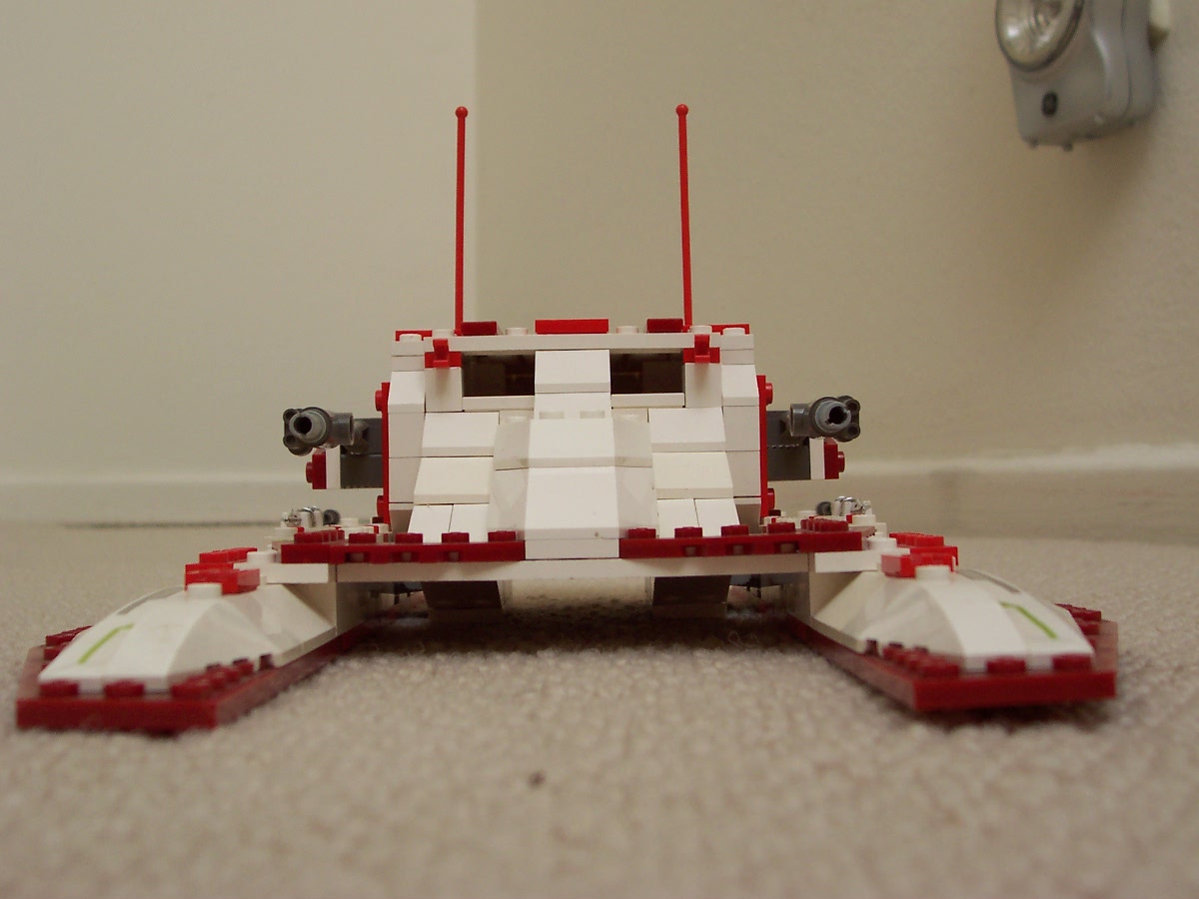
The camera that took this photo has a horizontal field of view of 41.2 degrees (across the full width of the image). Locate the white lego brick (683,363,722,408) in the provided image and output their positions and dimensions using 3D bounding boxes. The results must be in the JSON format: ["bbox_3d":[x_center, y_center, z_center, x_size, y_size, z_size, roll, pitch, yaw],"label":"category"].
[{"bbox_3d":[0.022,-0.014,0.347,0.008,0.010,0.009,-1,-1,0],"label":"white lego brick"}]

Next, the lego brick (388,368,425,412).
[{"bbox_3d":[-0.042,-0.013,0.351,0.008,0.010,0.016,-1,-1,0],"label":"lego brick"}]

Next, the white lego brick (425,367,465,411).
[{"bbox_3d":[-0.034,-0.013,0.346,0.008,0.010,0.009,-1,-1,0],"label":"white lego brick"}]

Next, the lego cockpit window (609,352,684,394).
[{"bbox_3d":[0.010,-0.017,0.354,0.016,0.010,0.006,-1,-1,0],"label":"lego cockpit window"}]

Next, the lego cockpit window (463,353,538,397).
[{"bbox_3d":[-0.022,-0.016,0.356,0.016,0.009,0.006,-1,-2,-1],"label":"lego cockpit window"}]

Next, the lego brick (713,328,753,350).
[{"bbox_3d":[0.030,-0.024,0.355,0.008,0.004,0.008,-1,-1,0],"label":"lego brick"}]

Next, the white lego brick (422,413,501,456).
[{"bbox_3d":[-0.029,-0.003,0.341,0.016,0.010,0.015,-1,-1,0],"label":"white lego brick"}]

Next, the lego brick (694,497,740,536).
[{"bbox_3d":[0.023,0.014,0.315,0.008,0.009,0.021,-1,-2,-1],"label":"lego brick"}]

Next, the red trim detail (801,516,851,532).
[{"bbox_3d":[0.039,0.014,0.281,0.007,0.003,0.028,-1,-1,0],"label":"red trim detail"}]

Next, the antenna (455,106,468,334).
[{"bbox_3d":[-0.034,-0.055,0.387,0.003,0.057,0.003,0,-2,-1],"label":"antenna"}]

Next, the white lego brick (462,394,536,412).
[{"bbox_3d":[-0.022,-0.010,0.347,0.016,0.003,0.008,-1,-1,0],"label":"white lego brick"}]

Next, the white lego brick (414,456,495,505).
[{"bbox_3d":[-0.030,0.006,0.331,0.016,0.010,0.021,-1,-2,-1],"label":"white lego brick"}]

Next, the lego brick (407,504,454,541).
[{"bbox_3d":[-0.033,0.015,0.314,0.008,0.010,0.023,-1,-1,0],"label":"lego brick"}]

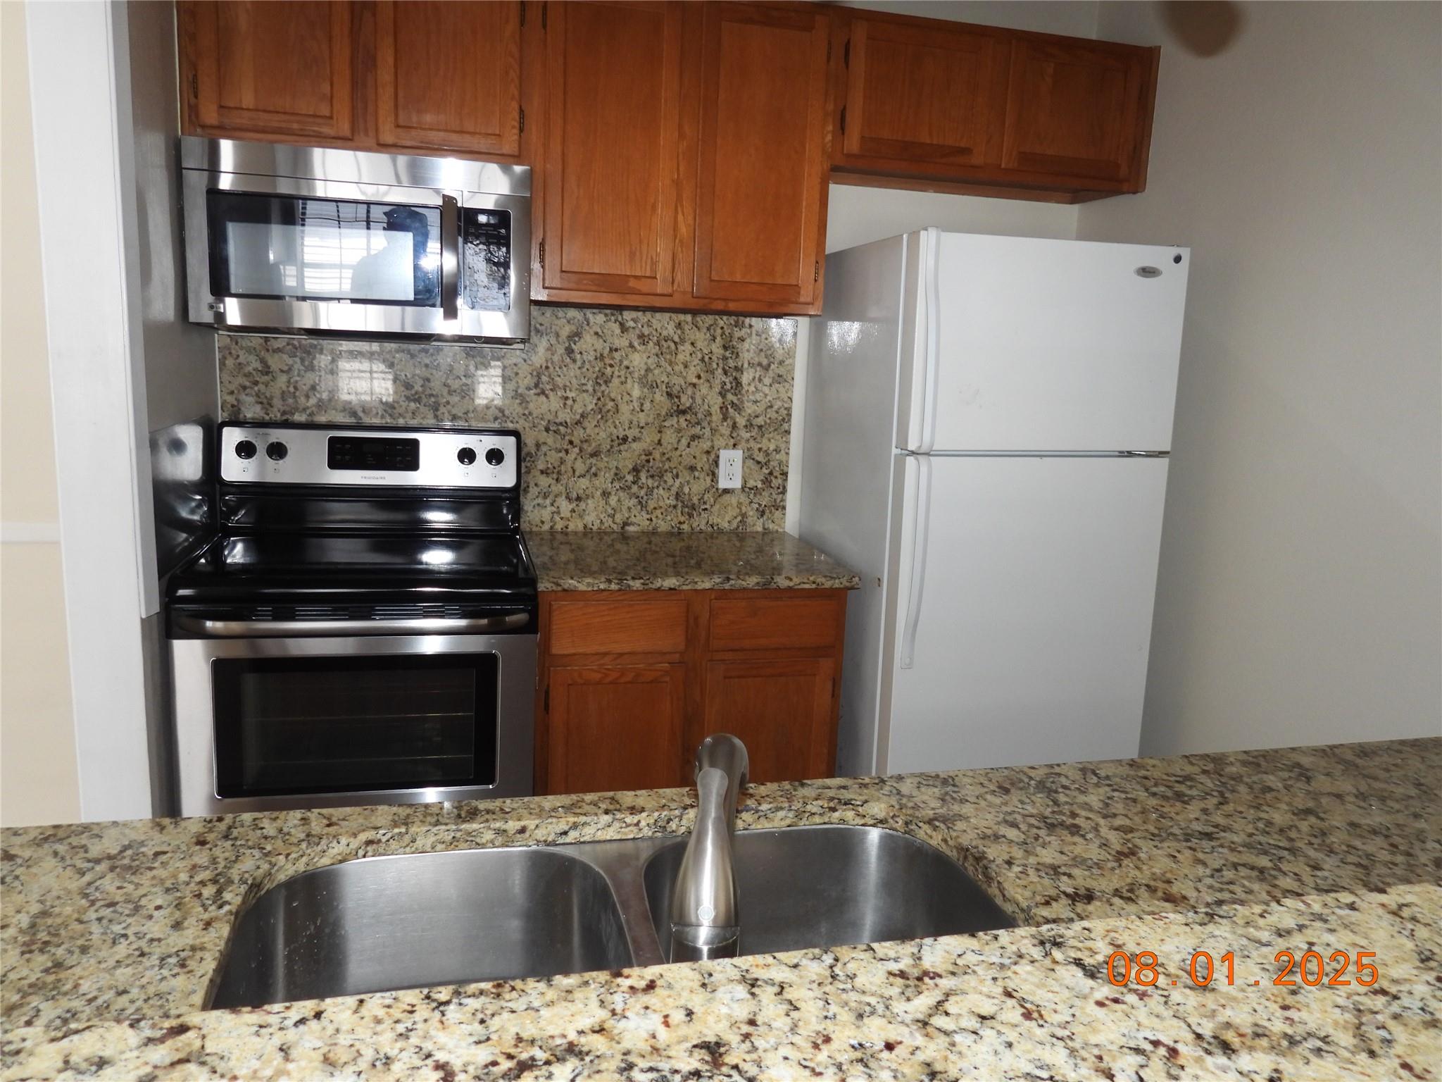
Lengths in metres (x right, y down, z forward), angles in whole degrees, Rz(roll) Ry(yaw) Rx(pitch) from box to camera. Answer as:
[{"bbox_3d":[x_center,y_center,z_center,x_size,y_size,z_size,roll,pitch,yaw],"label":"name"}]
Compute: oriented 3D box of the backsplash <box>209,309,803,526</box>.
[{"bbox_3d":[-0.555,-0.337,2.841,1.576,0.640,0.023,0,10,-14],"label":"backsplash"}]

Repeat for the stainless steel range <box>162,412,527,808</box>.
[{"bbox_3d":[-0.864,0.346,2.490,0.760,1.214,0.670,0,10,-14],"label":"stainless steel range"}]

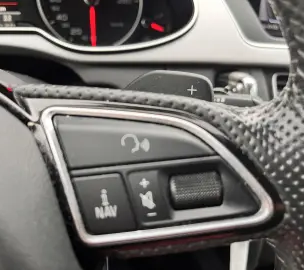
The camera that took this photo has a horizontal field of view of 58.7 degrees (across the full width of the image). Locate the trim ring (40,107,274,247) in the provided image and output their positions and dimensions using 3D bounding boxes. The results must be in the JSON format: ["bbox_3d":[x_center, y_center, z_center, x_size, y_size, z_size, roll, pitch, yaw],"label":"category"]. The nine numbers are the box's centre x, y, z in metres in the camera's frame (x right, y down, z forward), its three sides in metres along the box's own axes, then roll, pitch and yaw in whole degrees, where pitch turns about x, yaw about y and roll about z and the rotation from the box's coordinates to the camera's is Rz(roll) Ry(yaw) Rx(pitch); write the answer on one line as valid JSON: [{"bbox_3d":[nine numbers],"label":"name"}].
[{"bbox_3d":[0.002,0.010,0.086,0.068,0.043,0.009,-6,-7,-2],"label":"trim ring"}]

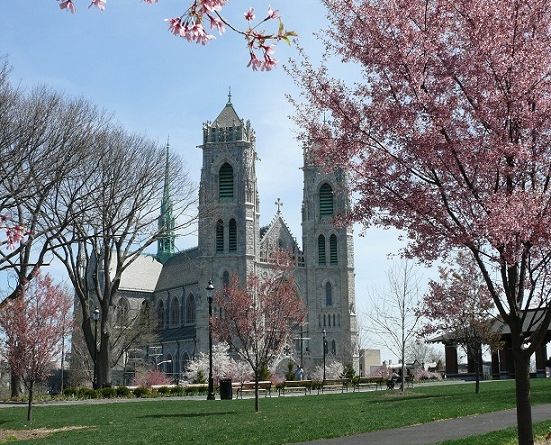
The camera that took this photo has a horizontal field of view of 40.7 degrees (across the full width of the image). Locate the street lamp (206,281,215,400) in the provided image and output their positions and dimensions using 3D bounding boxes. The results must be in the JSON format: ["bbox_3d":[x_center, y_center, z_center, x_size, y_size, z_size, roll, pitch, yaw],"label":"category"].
[{"bbox_3d":[-3.033,5.527,35.048,0.420,5.550,0.420,-1,-11,0],"label":"street lamp"}]

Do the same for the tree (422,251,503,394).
[{"bbox_3d":[8.496,4.485,33.769,3.700,6.410,3.700,0,-11,0],"label":"tree"}]

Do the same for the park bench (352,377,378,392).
[{"bbox_3d":[4.972,8.949,41.045,1.750,0.840,0.600,9,-14,-38],"label":"park bench"}]

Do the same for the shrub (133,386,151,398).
[{"bbox_3d":[-6.862,8.653,38.045,0.880,0.600,0.800,0,-11,0],"label":"shrub"}]

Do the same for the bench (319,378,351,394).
[{"bbox_3d":[3.103,8.589,39.077,1.750,0.840,0.600,8,-13,-34],"label":"bench"}]

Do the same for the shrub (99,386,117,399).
[{"bbox_3d":[-8.631,8.786,38.261,0.840,0.620,0.840,-1,-11,0],"label":"shrub"}]

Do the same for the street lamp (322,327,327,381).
[{"bbox_3d":[4.734,13.027,72.548,0.420,5.550,0.420,-1,-11,0],"label":"street lamp"}]

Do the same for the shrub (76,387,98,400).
[{"bbox_3d":[-9.517,8.691,37.861,1.000,0.620,0.950,-1,-11,0],"label":"shrub"}]

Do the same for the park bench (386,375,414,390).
[{"bbox_3d":[7.238,9.253,43.023,1.750,0.840,0.600,9,-14,-37],"label":"park bench"}]

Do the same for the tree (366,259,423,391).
[{"bbox_3d":[6.157,5.422,39.387,3.000,6.950,3.000,-1,-11,0],"label":"tree"}]

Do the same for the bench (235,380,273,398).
[{"bbox_3d":[-0.987,8.041,35.681,1.820,0.820,0.580,8,-14,-37],"label":"bench"}]

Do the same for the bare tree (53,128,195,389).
[{"bbox_3d":[-10.943,2.323,53.557,10.200,19.170,10.000,0,-11,0],"label":"bare tree"}]

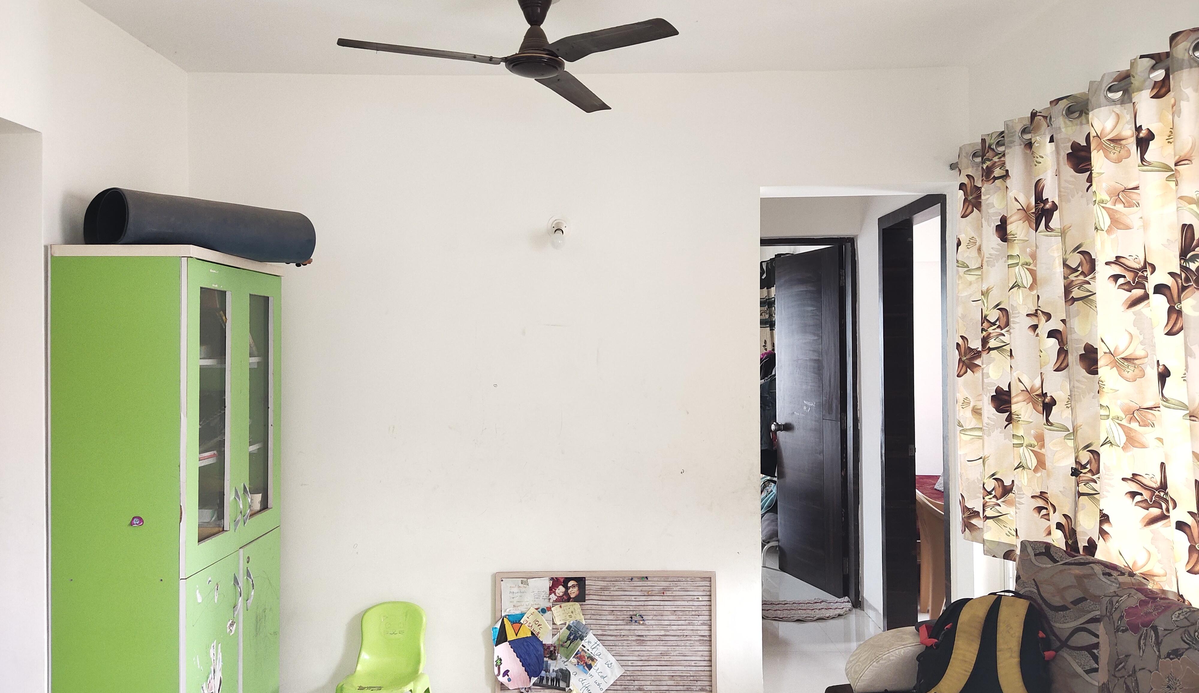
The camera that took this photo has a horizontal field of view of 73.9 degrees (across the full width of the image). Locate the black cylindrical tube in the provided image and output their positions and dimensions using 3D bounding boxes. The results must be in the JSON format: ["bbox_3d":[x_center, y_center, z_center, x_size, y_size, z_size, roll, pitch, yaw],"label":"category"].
[{"bbox_3d":[-1.381,-0.416,2.836,0.265,0.197,0.650,0,0,37],"label":"black cylindrical tube"}]

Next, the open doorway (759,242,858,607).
[{"bbox_3d":[1.128,0.458,4.787,0.840,2.190,0.140,0,0,1],"label":"open doorway"}]

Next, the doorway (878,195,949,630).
[{"bbox_3d":[1.614,0.440,3.937,0.140,2.215,0.850,0,0,1],"label":"doorway"}]

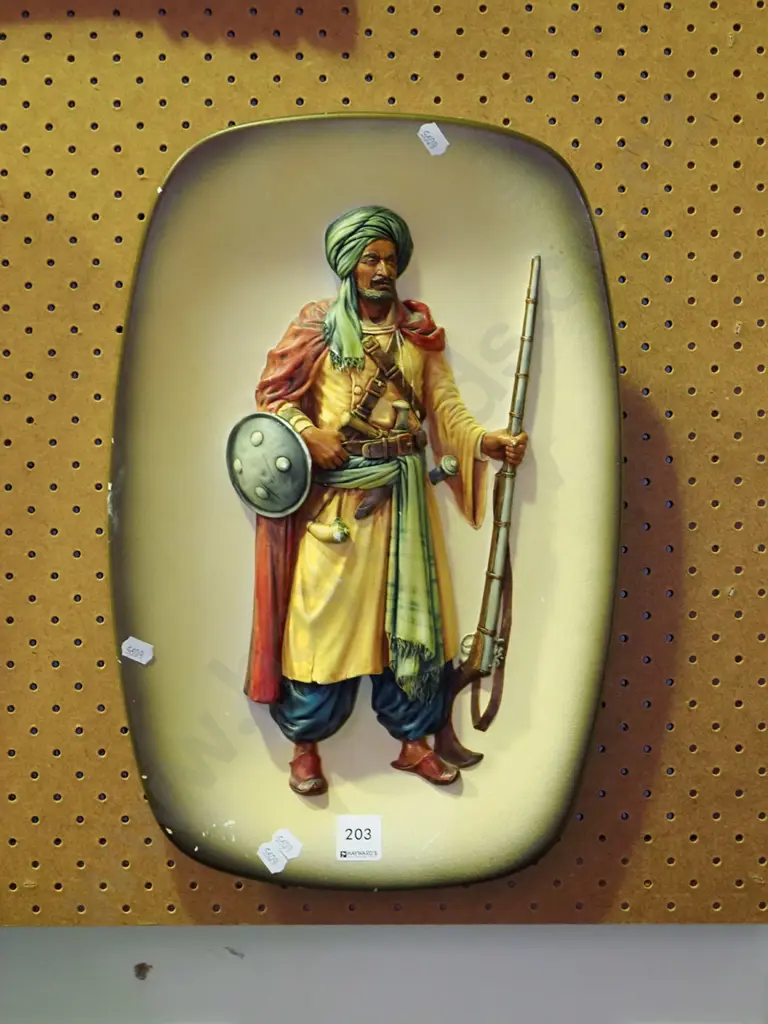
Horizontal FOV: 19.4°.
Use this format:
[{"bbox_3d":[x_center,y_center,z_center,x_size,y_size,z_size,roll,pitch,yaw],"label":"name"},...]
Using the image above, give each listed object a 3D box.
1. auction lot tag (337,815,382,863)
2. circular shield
[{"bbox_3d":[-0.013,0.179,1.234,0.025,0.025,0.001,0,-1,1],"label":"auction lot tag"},{"bbox_3d":[-0.064,-0.024,1.208,0.057,0.058,0.014,1,10,34],"label":"circular shield"}]

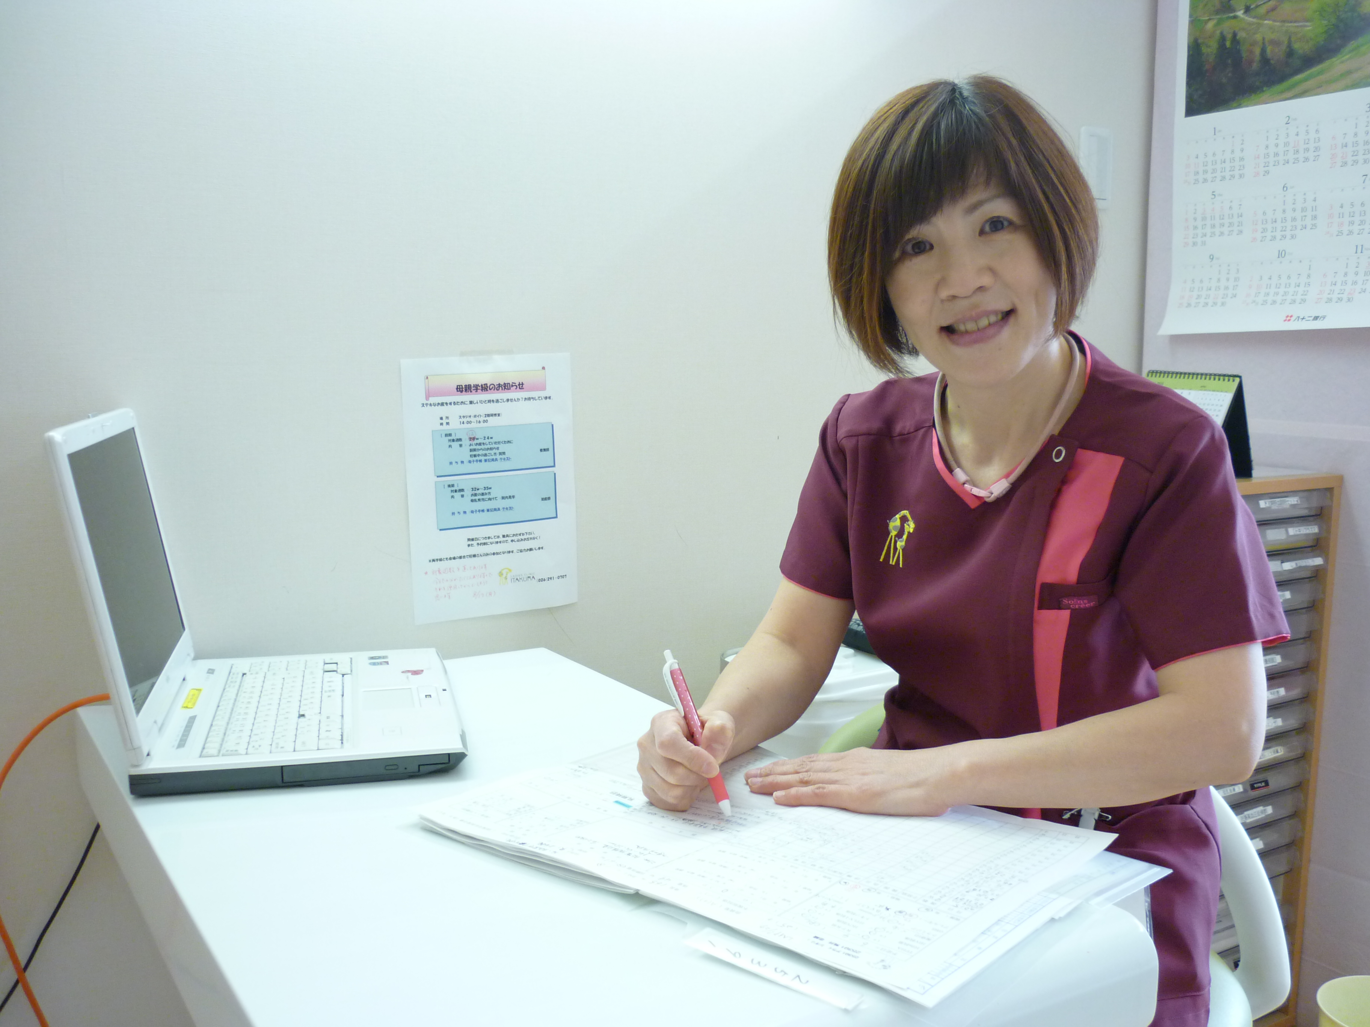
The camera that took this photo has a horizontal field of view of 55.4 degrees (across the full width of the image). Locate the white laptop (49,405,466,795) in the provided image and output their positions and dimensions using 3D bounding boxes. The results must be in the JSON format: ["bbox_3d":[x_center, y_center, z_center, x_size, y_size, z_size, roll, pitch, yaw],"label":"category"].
[{"bbox_3d":[-0.373,0.057,1.196,0.311,0.288,0.350,-1,8,-15],"label":"white laptop"}]

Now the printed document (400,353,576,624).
[{"bbox_3d":[-0.220,-0.031,1.509,0.210,0.297,0.004,-6,10,-32],"label":"printed document"}]

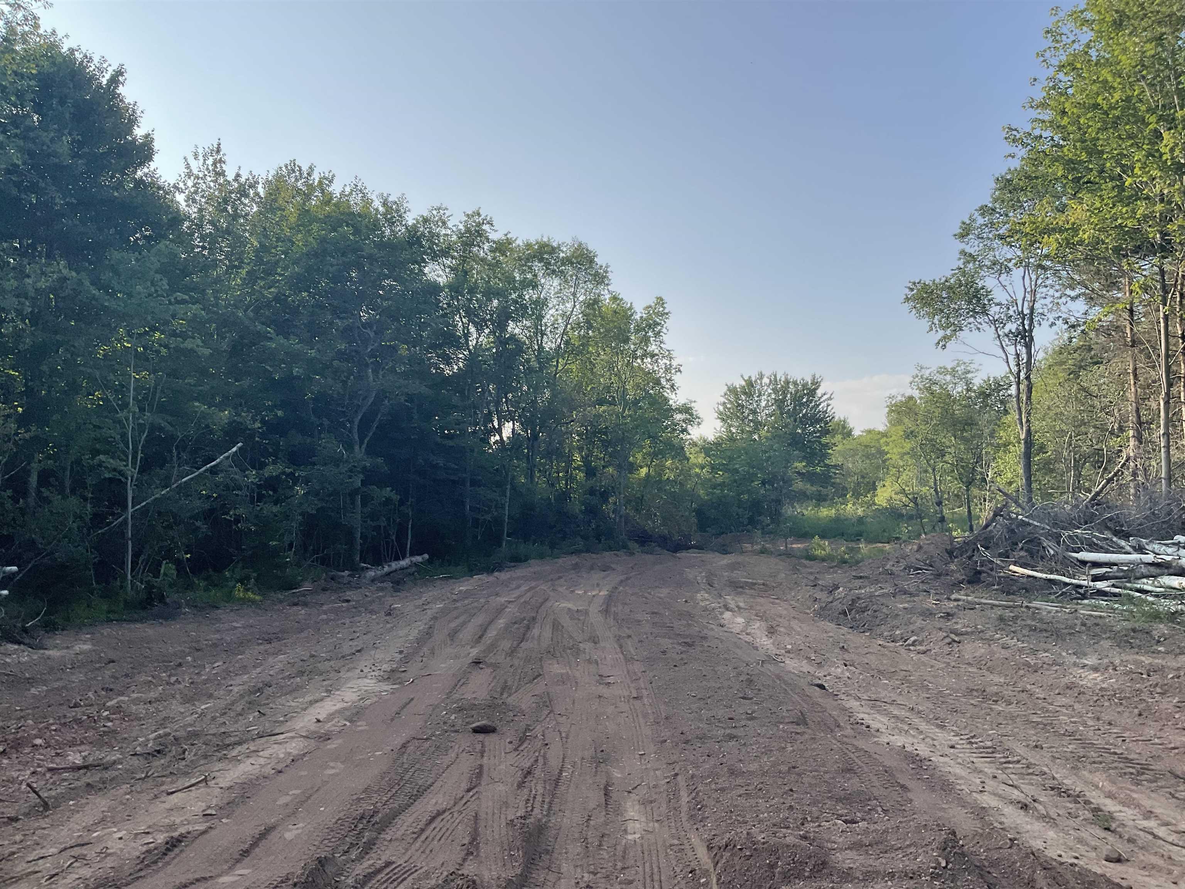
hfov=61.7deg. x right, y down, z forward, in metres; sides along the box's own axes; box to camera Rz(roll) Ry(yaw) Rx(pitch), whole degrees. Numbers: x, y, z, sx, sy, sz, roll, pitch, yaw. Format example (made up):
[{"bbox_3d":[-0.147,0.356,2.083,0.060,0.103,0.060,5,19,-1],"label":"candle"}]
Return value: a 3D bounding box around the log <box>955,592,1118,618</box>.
[{"bbox_3d":[7.192,2.654,16.350,0.120,0.110,2.860,3,-3,-36],"label":"log"}]

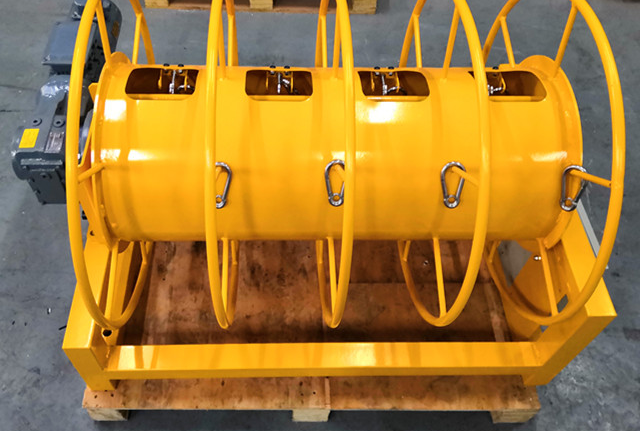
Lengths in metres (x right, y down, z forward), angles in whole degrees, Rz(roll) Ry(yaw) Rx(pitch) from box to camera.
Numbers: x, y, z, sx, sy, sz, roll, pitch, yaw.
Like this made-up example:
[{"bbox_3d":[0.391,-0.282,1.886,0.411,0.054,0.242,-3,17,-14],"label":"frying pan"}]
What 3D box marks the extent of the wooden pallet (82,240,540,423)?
[{"bbox_3d":[-0.021,0.180,1.613,1.175,0.120,0.900,0,51,-3],"label":"wooden pallet"}]

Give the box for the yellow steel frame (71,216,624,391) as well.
[{"bbox_3d":[0.010,0.018,1.417,1.200,0.390,0.800,0,51,-3],"label":"yellow steel frame"}]

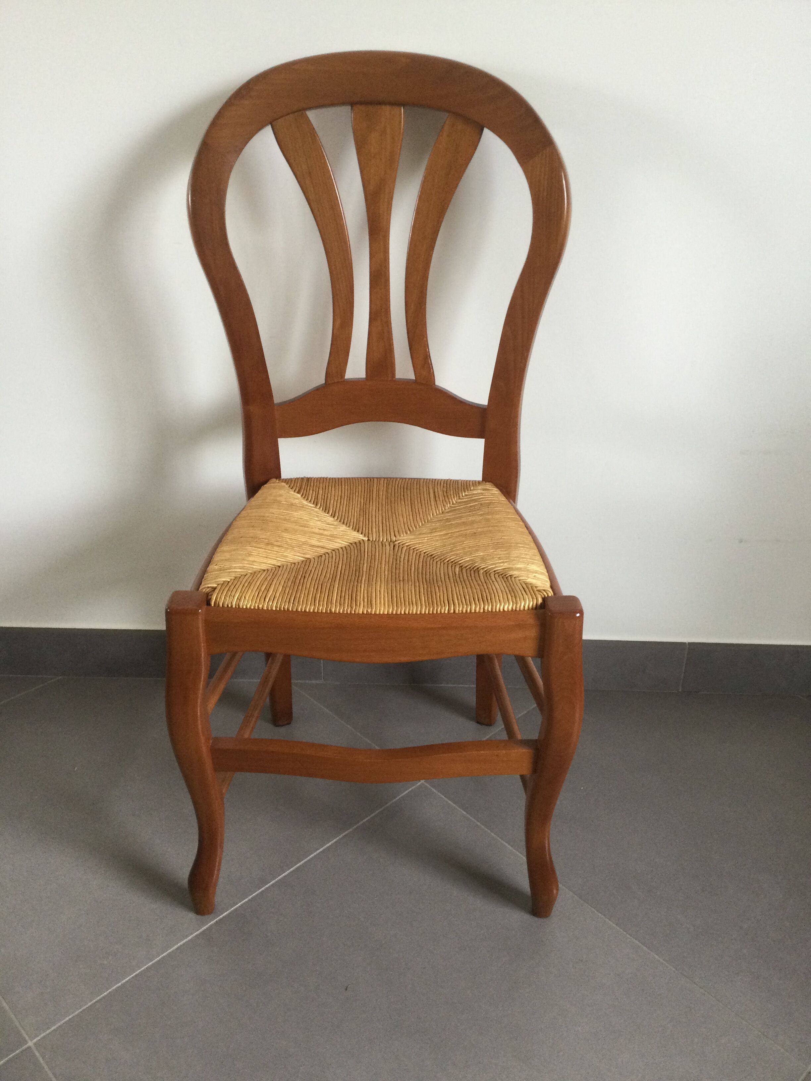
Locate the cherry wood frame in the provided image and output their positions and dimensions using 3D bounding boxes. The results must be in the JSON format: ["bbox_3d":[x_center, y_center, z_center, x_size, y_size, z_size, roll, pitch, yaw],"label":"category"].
[{"bbox_3d":[-0.034,-0.050,1.173,0.462,0.956,0.455,1,29,1],"label":"cherry wood frame"}]

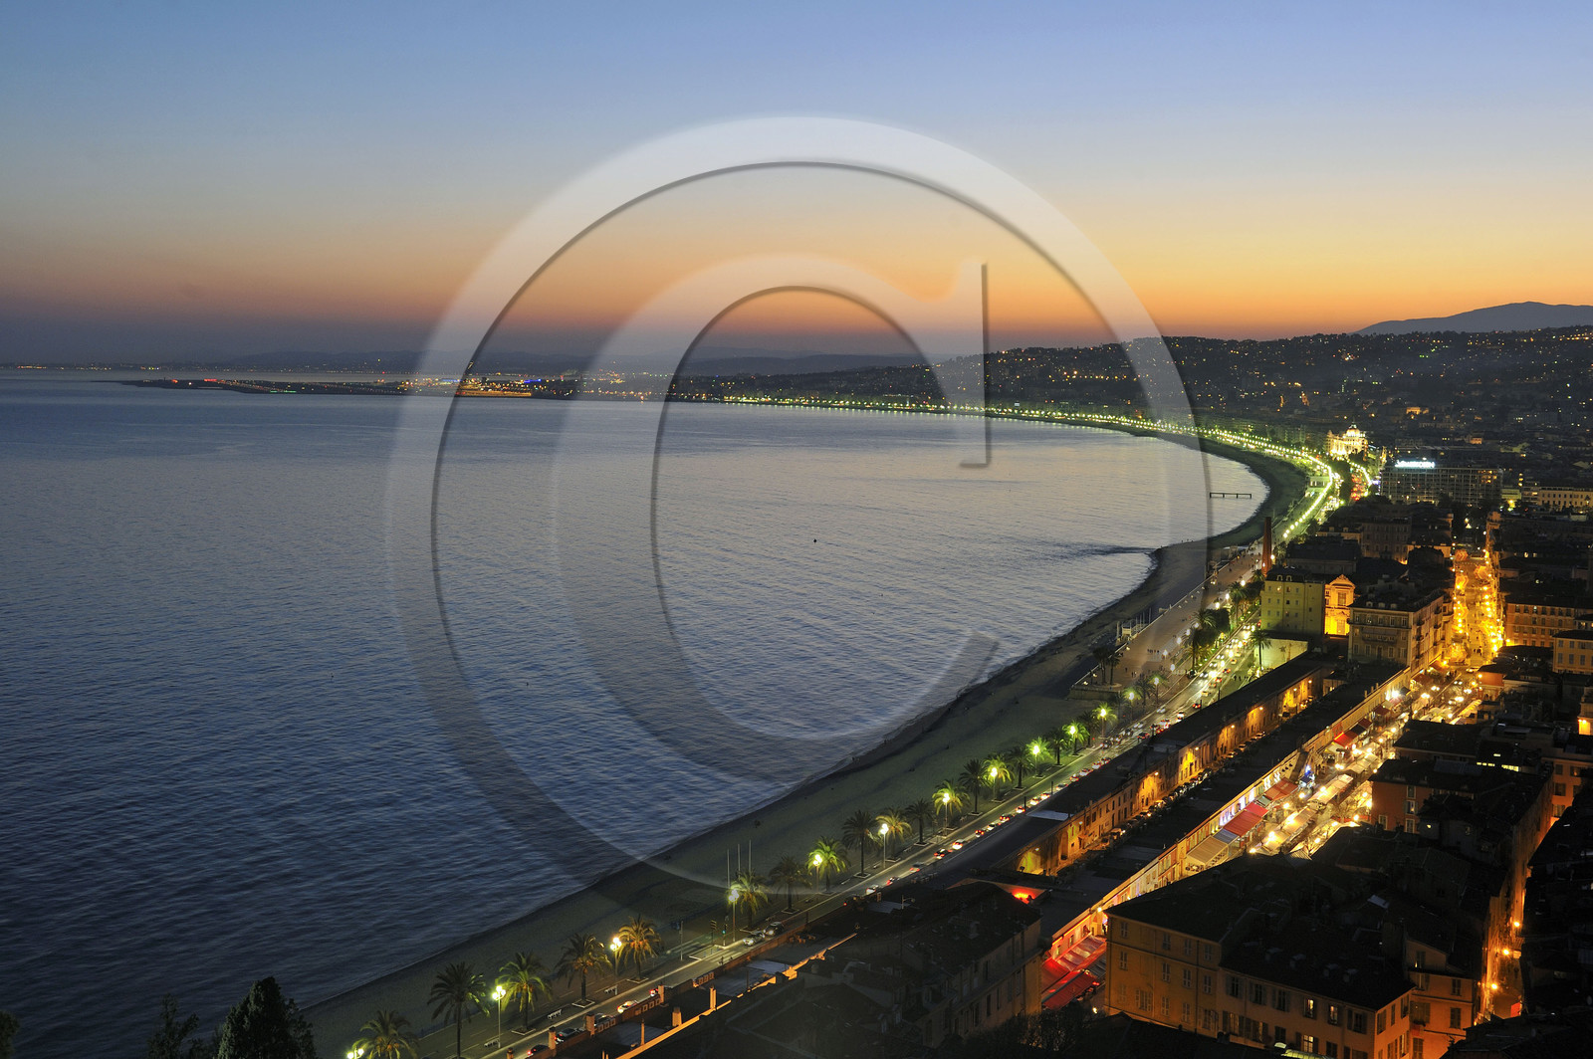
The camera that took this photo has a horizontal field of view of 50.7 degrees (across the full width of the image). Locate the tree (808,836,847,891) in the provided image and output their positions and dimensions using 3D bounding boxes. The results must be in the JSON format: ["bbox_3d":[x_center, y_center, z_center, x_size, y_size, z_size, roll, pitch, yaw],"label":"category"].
[{"bbox_3d":[5.407,54.623,274.111,6.400,9.570,6.400,0,6,0],"label":"tree"}]

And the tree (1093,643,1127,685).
[{"bbox_3d":[84.269,36.150,452.864,8.000,11.380,7.500,1,6,11],"label":"tree"}]

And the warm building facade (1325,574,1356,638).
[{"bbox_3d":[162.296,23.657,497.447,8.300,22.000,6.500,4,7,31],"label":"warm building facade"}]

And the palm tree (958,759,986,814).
[{"bbox_3d":[34.270,49.130,319.620,6.300,10.160,6.300,1,6,6],"label":"palm tree"}]

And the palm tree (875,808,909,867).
[{"bbox_3d":[16.946,52.982,292.521,6.100,9.310,6.100,0,6,0],"label":"palm tree"}]

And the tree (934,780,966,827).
[{"bbox_3d":[28.601,50.980,311.962,6.500,9.250,6.500,1,6,5],"label":"tree"}]

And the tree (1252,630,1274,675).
[{"bbox_3d":[130.537,34.303,470.079,6.300,11.980,6.300,2,6,16],"label":"tree"}]

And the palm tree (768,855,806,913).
[{"bbox_3d":[-1.065,55.788,264.707,6.300,9.050,6.300,0,6,0],"label":"palm tree"}]

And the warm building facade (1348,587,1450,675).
[{"bbox_3d":[162.440,28.210,453.260,15.000,25.000,38.000,4,7,33],"label":"warm building facade"}]

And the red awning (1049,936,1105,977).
[{"bbox_3d":[40.360,59.570,235.790,3.100,1.800,13.200,4,7,32],"label":"red awning"}]

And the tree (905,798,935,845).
[{"bbox_3d":[22.340,52.220,299.720,5.700,8.010,5.700,0,6,4],"label":"tree"}]

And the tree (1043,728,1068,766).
[{"bbox_3d":[56.784,46.757,362.764,5.600,8.200,5.600,0,6,0],"label":"tree"}]

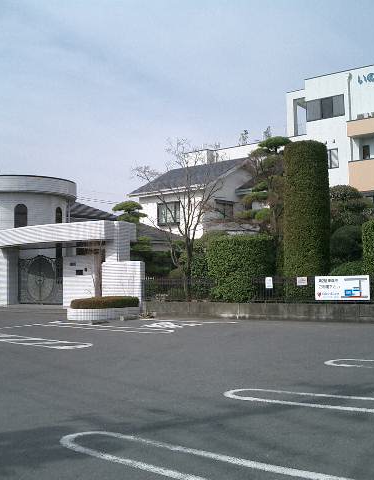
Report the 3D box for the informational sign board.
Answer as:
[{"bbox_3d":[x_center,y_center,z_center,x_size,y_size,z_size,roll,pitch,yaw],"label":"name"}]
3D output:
[{"bbox_3d":[3.949,1.211,16.400,1.380,0.620,0.040,-2,-3,25],"label":"informational sign board"}]

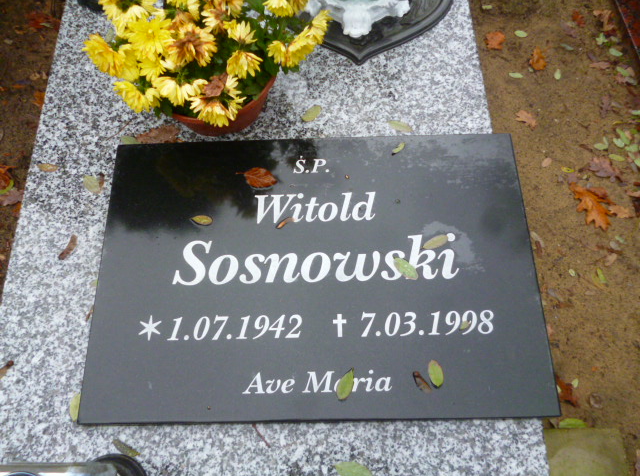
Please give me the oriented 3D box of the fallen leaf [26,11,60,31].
[{"bbox_3d":[-0.782,-0.612,1.464,0.103,0.012,0.051,16,70,8],"label":"fallen leaf"}]

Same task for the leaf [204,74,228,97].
[{"bbox_3d":[-0.144,-0.212,0.717,0.034,0.020,0.045,42,75,16],"label":"leaf"}]

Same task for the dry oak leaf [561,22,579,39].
[{"bbox_3d":[0.621,-0.518,1.288,0.023,0.010,0.062,-14,69,-4],"label":"dry oak leaf"}]

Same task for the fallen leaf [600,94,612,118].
[{"bbox_3d":[0.683,-0.314,1.234,0.021,0.010,0.066,15,70,8],"label":"fallen leaf"}]

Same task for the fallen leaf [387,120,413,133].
[{"bbox_3d":[0.128,-0.177,0.824,0.043,0.004,0.016,22,71,10],"label":"fallen leaf"}]

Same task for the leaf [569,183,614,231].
[{"bbox_3d":[0.584,-0.072,1.105,0.084,0.025,0.128,-26,70,-8],"label":"leaf"}]

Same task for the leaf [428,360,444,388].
[{"bbox_3d":[0.148,0.173,0.656,0.018,0.007,0.036,-12,69,-3],"label":"leaf"}]

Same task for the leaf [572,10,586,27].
[{"bbox_3d":[0.710,-0.600,1.417,0.028,0.010,0.058,-18,69,-5],"label":"leaf"}]

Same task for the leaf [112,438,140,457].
[{"bbox_3d":[-0.248,0.268,0.663,0.043,0.008,0.015,24,72,10],"label":"leaf"}]

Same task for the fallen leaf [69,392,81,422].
[{"bbox_3d":[-0.319,0.222,0.679,0.020,0.007,0.039,1,69,2],"label":"fallen leaf"}]

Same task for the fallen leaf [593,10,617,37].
[{"bbox_3d":[0.712,-0.532,1.285,0.049,0.020,0.081,-3,68,1],"label":"fallen leaf"}]

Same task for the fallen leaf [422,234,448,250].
[{"bbox_3d":[0.162,0.006,0.723,0.042,0.004,0.014,-25,70,-8],"label":"fallen leaf"}]

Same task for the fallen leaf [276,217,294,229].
[{"bbox_3d":[-0.049,-0.021,0.739,0.031,0.006,0.008,-31,71,-10],"label":"fallen leaf"}]

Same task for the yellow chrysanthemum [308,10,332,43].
[{"bbox_3d":[0.000,-0.299,0.734,0.030,0.050,0.050,19,91,26],"label":"yellow chrysanthemum"}]

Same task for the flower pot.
[{"bbox_3d":[-0.167,-0.251,0.821,0.216,0.096,0.216,-1,68,1],"label":"flower pot"}]

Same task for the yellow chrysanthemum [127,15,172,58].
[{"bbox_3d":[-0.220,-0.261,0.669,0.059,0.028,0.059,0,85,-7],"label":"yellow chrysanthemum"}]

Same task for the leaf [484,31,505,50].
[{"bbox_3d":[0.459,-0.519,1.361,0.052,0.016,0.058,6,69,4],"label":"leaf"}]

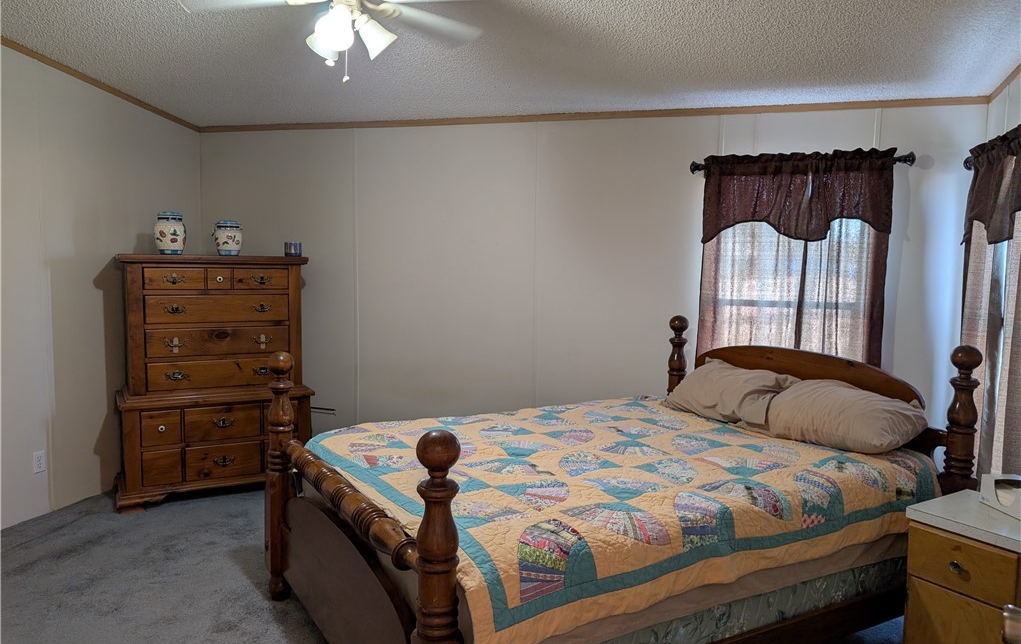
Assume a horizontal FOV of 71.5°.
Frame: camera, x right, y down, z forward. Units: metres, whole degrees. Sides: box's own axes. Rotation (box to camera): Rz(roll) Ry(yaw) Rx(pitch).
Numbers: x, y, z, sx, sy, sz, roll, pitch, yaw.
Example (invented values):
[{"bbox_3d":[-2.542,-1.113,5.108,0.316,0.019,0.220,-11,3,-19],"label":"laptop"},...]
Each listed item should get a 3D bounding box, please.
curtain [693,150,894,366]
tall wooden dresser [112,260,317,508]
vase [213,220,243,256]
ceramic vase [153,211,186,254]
[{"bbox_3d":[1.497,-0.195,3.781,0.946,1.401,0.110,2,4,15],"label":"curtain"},{"bbox_3d":[-1.711,0.298,4.119,1.022,1.350,0.475,-2,5,-32],"label":"tall wooden dresser"},{"bbox_3d":[-1.640,-0.484,4.123,0.159,0.212,0.152,-2,5,-32],"label":"vase"},{"bbox_3d":[-1.902,-0.492,3.960,0.164,0.243,0.164,-2,5,-32],"label":"ceramic vase"}]

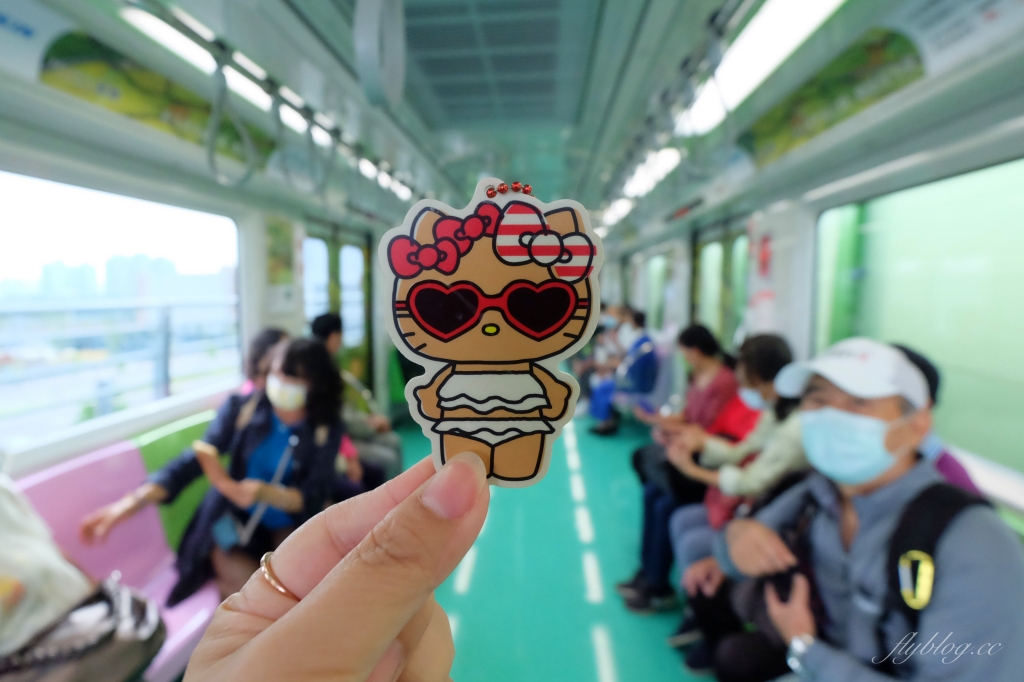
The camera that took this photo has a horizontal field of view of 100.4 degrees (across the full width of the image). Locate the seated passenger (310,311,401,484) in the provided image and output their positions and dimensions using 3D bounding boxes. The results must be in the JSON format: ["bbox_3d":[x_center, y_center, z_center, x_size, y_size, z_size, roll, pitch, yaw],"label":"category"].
[{"bbox_3d":[-0.851,0.452,2.540,0.700,1.240,0.500,0,8,1],"label":"seated passenger"}]

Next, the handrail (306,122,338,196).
[{"bbox_3d":[-0.725,-0.664,1.635,0.050,0.290,0.140,0,8,4],"label":"handrail"}]

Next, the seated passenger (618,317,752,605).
[{"bbox_3d":[0.819,0.541,1.917,0.680,1.210,0.480,0,8,4],"label":"seated passenger"}]

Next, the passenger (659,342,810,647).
[{"bbox_3d":[0.864,0.593,1.567,0.630,1.210,0.480,1,9,10],"label":"passenger"}]

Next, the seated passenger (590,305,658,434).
[{"bbox_3d":[1.062,0.263,3.916,0.680,1.170,0.500,0,8,4],"label":"seated passenger"}]

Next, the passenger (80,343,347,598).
[{"bbox_3d":[-0.925,0.605,1.646,0.780,1.200,0.800,-7,11,-38],"label":"passenger"}]

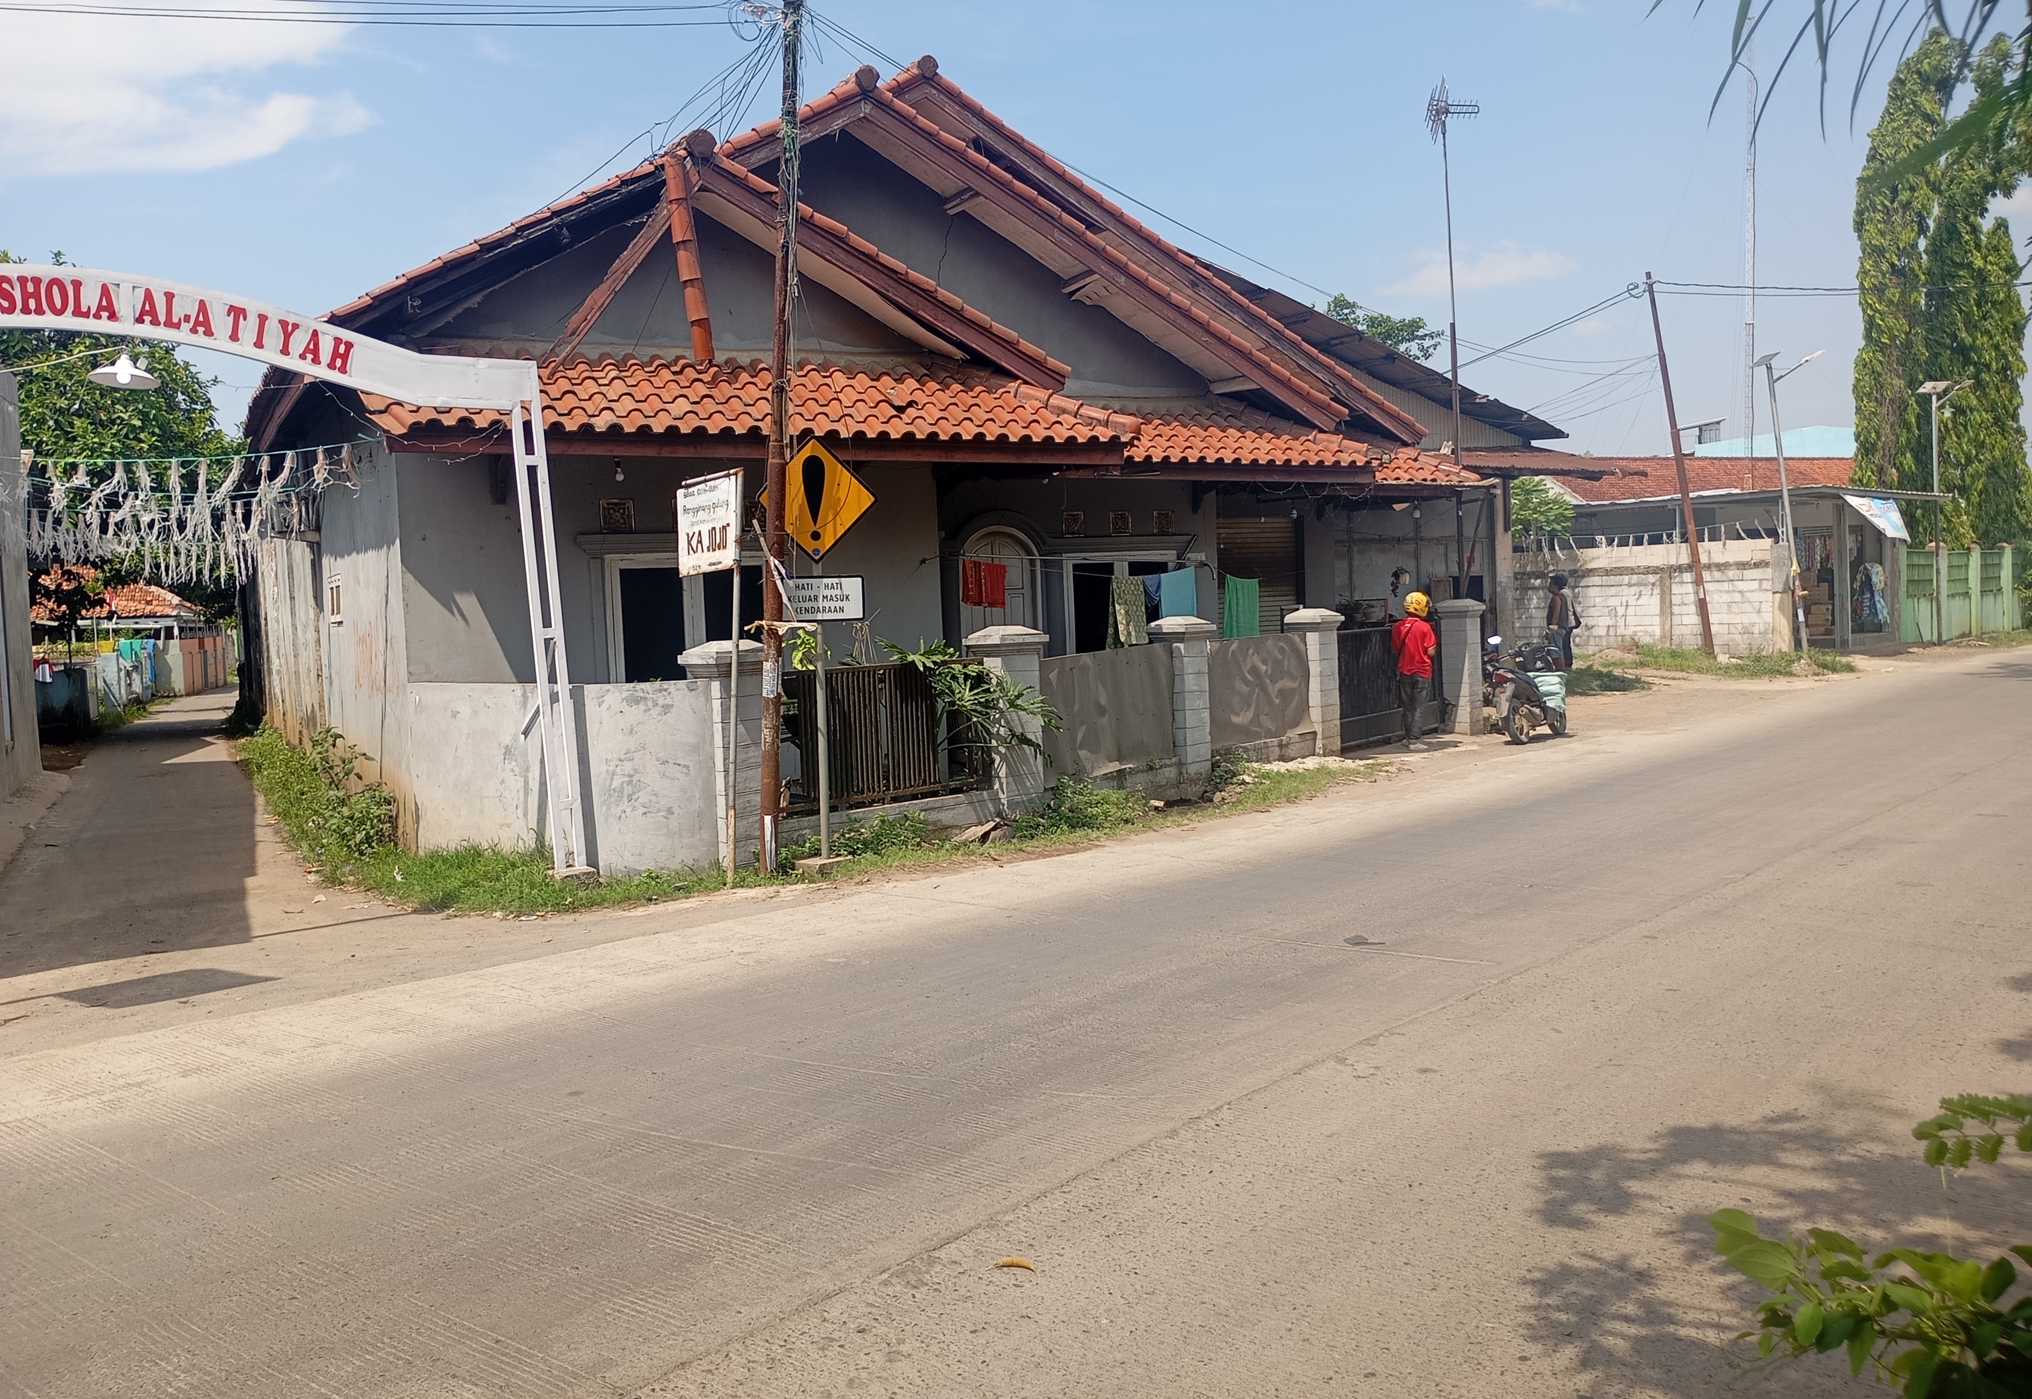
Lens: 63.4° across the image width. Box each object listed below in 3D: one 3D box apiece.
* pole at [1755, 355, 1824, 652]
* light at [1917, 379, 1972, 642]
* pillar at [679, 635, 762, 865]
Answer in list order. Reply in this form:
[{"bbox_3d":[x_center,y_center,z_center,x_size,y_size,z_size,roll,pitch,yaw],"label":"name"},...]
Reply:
[{"bbox_3d":[15.154,-3.815,31.552,1.250,5.875,0.500,-7,1,44],"label":"pole"},{"bbox_3d":[20.521,-4.133,36.203,1.150,5.779,0.500,0,4,44],"label":"light"},{"bbox_3d":[-1.977,0.365,11.148,0.420,1.530,0.430,0,4,40],"label":"pillar"}]

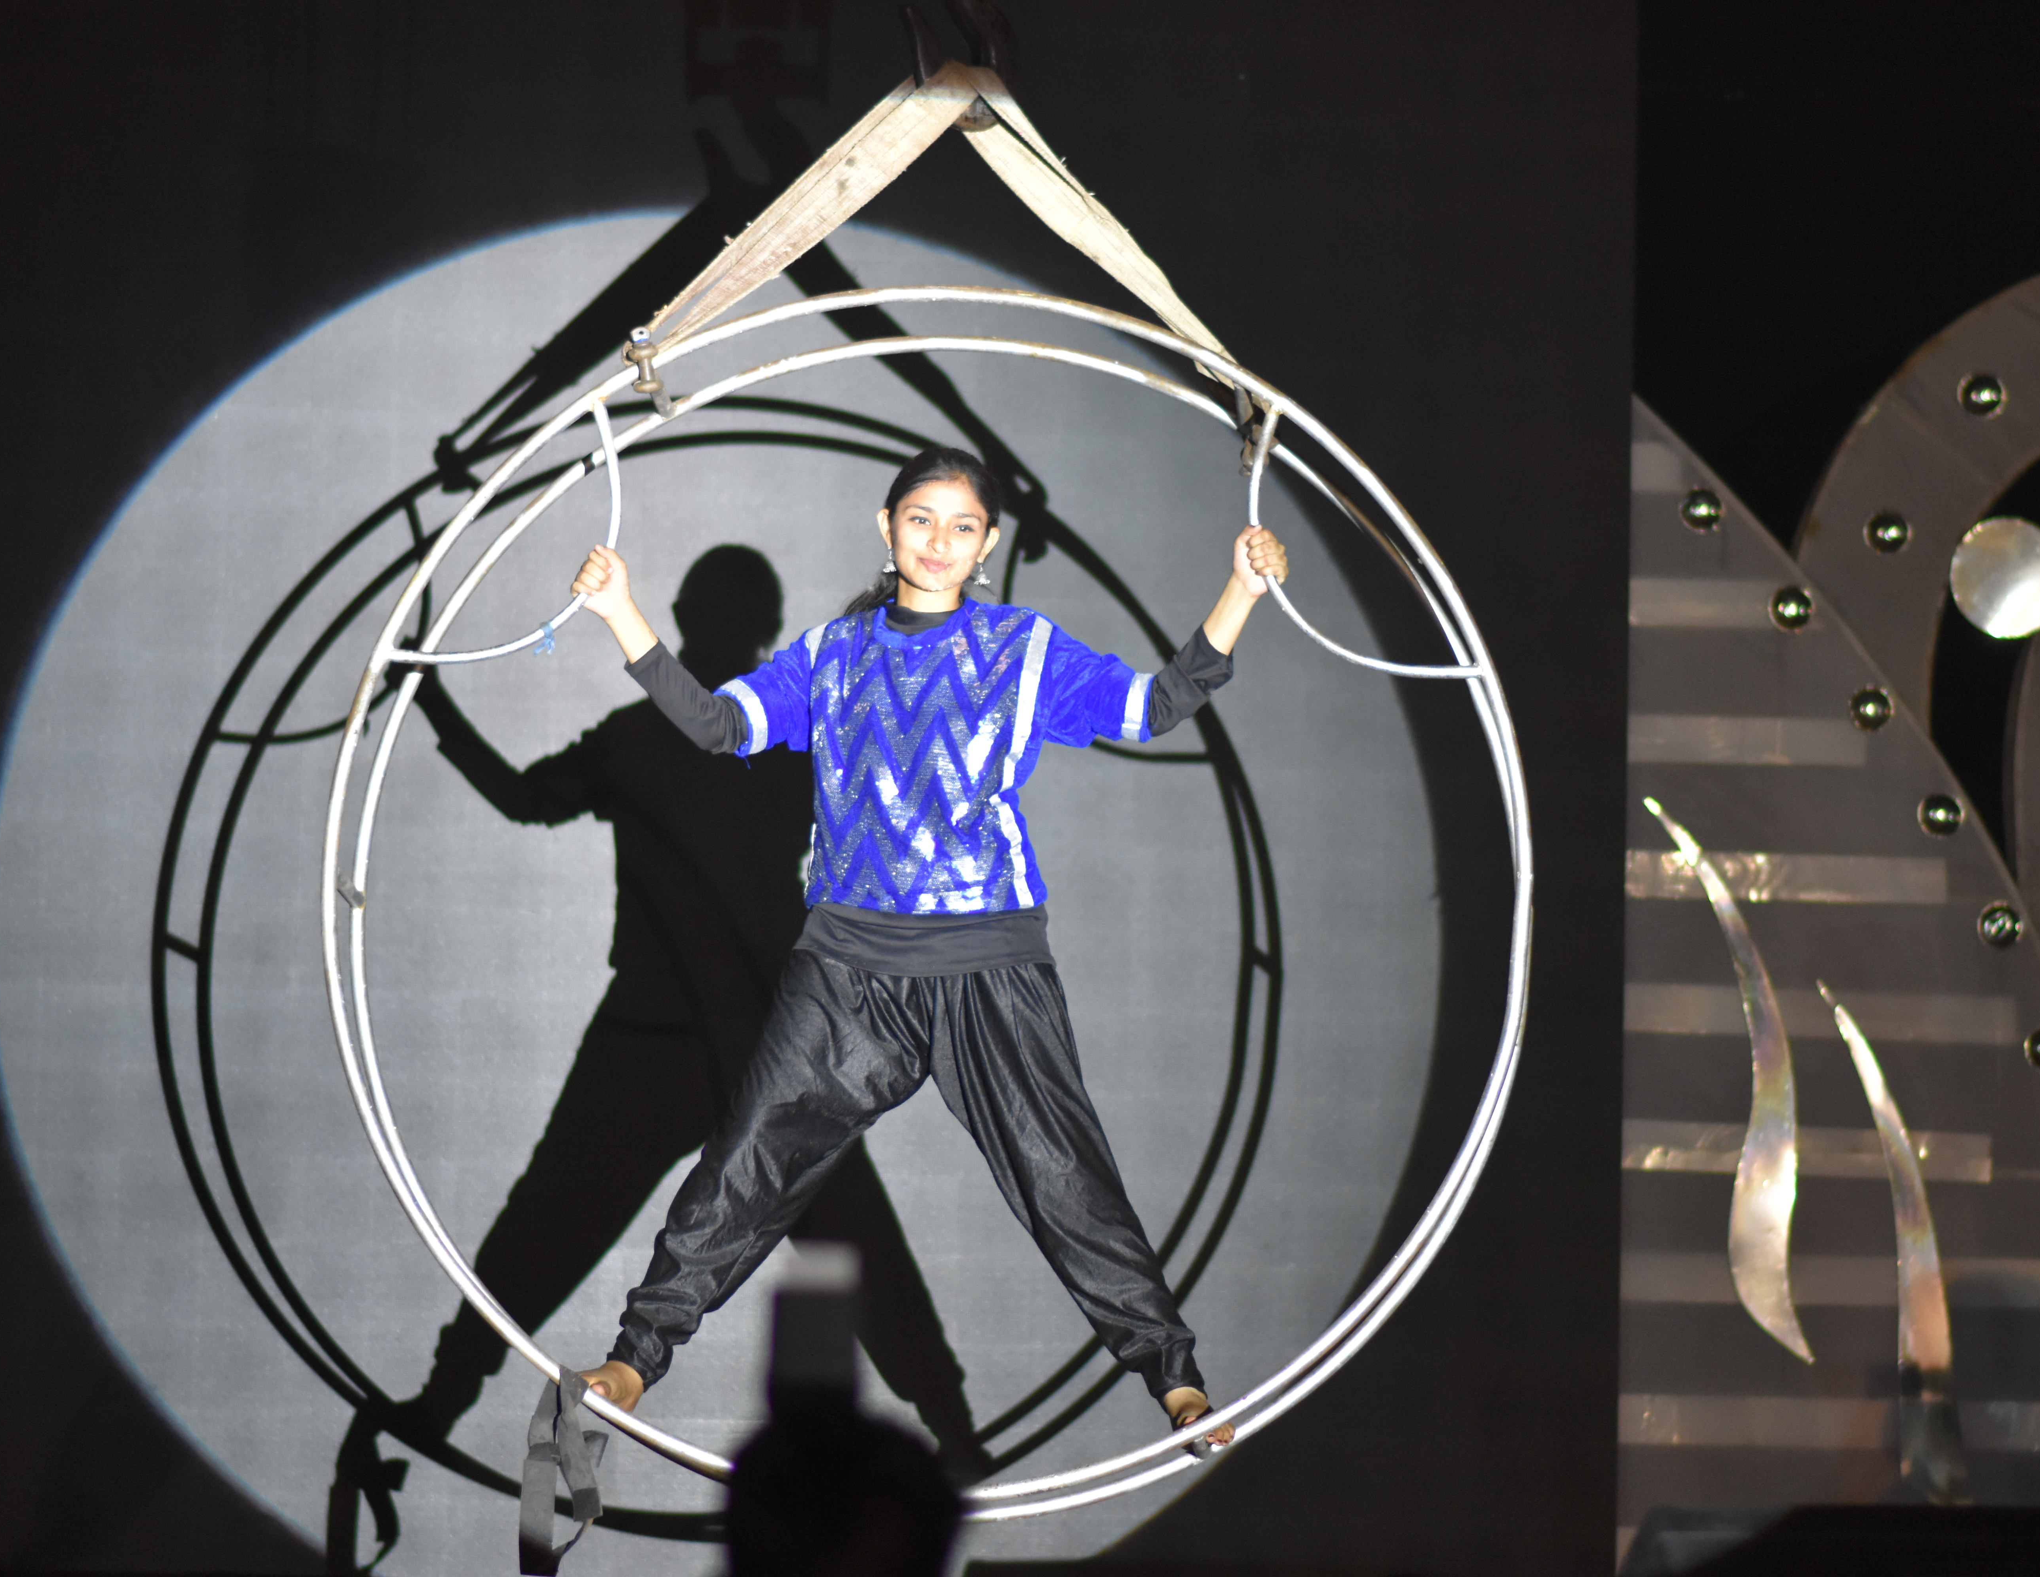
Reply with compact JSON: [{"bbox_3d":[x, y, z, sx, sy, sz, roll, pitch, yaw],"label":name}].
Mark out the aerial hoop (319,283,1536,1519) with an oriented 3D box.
[{"bbox_3d":[-0.135,0.178,12.815,1.845,1.870,0.360,1,-10,3],"label":"aerial hoop"}]

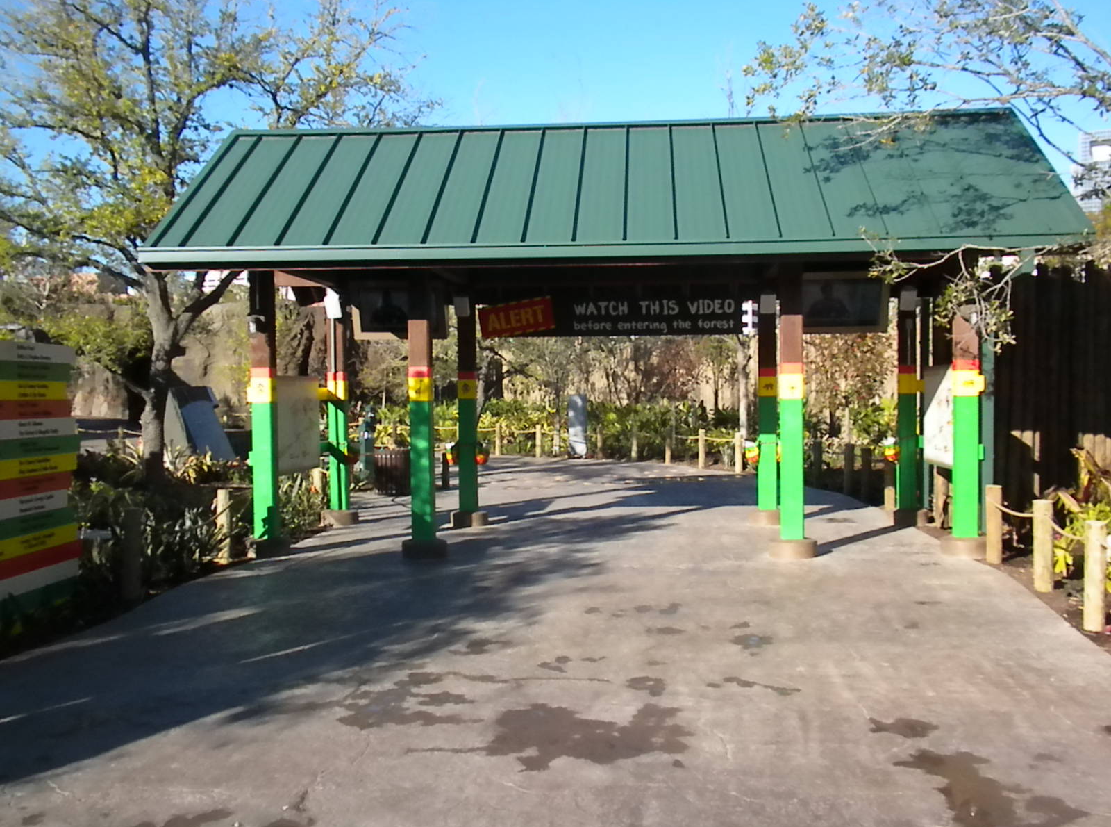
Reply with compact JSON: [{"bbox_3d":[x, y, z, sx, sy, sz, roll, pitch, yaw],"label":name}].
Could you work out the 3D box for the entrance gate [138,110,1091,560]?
[{"bbox_3d":[0.594,-0.895,12.682,8.297,4.443,4.707,-1,1,5],"label":"entrance gate"}]

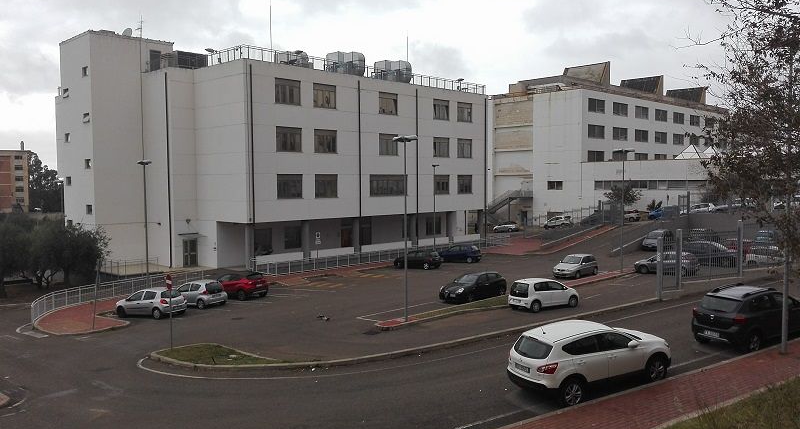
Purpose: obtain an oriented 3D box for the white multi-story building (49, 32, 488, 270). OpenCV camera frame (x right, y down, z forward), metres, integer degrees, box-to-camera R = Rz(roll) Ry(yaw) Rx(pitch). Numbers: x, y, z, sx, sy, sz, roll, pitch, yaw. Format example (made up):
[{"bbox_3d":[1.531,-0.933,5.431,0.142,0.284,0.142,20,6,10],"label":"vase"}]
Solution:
[{"bbox_3d":[-10.934,-6.035,58.484,37.494,19.802,20.000,-3,4,-42],"label":"white multi-story building"}]

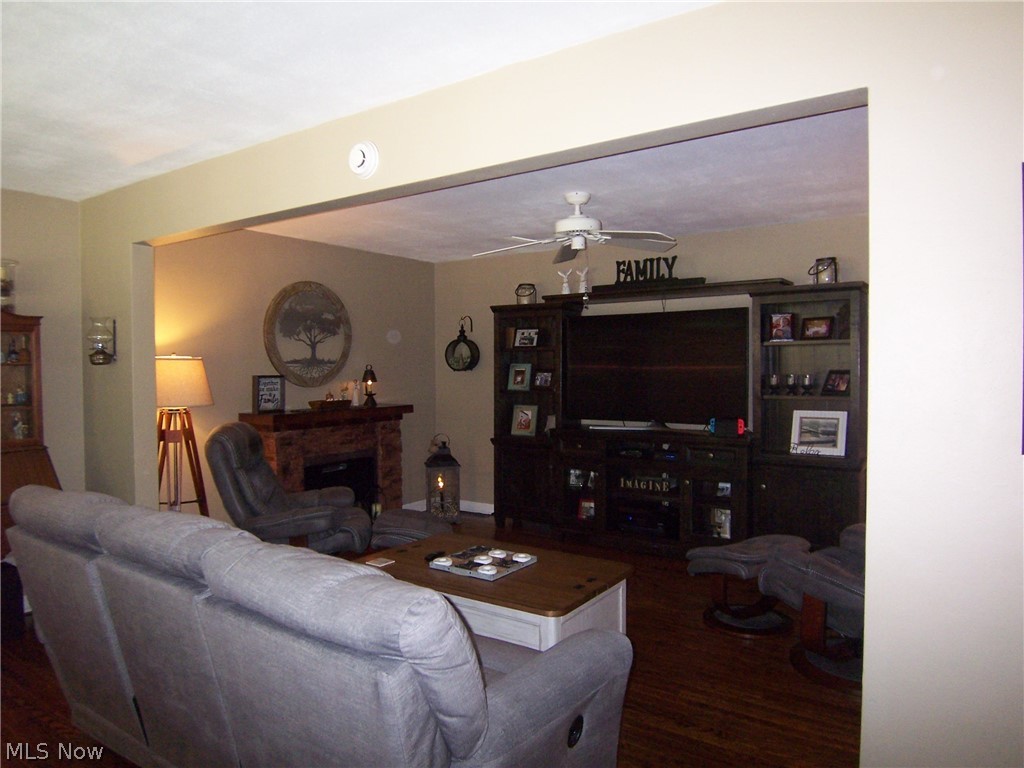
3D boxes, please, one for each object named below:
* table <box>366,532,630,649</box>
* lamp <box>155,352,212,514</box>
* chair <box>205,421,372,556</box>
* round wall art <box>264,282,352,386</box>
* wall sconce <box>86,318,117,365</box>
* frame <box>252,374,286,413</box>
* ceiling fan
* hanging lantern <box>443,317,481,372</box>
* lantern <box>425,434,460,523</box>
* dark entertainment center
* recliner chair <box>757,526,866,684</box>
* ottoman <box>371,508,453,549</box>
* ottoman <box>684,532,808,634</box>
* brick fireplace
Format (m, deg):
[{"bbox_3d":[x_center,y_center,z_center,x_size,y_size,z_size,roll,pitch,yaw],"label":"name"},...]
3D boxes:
[{"bbox_3d":[-0.118,1.092,3.247,1.220,0.465,0.710,1,2,34],"label":"table"},{"bbox_3d":[-2.104,0.565,4.269,0.520,1.485,0.520,1,2,34],"label":"lamp"},{"bbox_3d":[-1.371,0.782,4.362,0.880,1.040,0.790,0,2,-8],"label":"chair"},{"bbox_3d":[-1.590,-0.392,5.373,0.039,0.833,0.833,1,2,35],"label":"round wall art"},{"bbox_3d":[-2.358,-0.249,3.903,0.145,0.275,0.160,1,2,34],"label":"wall sconce"},{"bbox_3d":[-1.774,0.080,5.004,0.064,0.274,0.230,1,2,35],"label":"frame"},{"bbox_3d":[0.366,-0.930,3.912,1.264,0.328,1.264,1,2,35],"label":"ceiling fan"},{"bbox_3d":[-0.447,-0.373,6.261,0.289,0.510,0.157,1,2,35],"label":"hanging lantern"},{"bbox_3d":[-0.627,0.846,6.154,0.304,0.784,0.304,-1,2,-13],"label":"lantern"},{"bbox_3d":[1.135,0.279,5.227,2.880,1.970,0.460,1,2,34],"label":"dark entertainment center"},{"bbox_3d":[1.659,0.816,3.216,0.790,1.000,0.870,-1,2,-30],"label":"recliner chair"},{"bbox_3d":[-0.676,1.070,4.508,0.480,0.431,0.549,-1,2,-12],"label":"ottoman"},{"bbox_3d":[1.343,1.084,3.822,0.549,0.431,0.480,-1,2,-27],"label":"ottoman"},{"bbox_3d":[-1.438,0.735,5.503,0.410,1.074,1.420,1,2,34],"label":"brick fireplace"}]

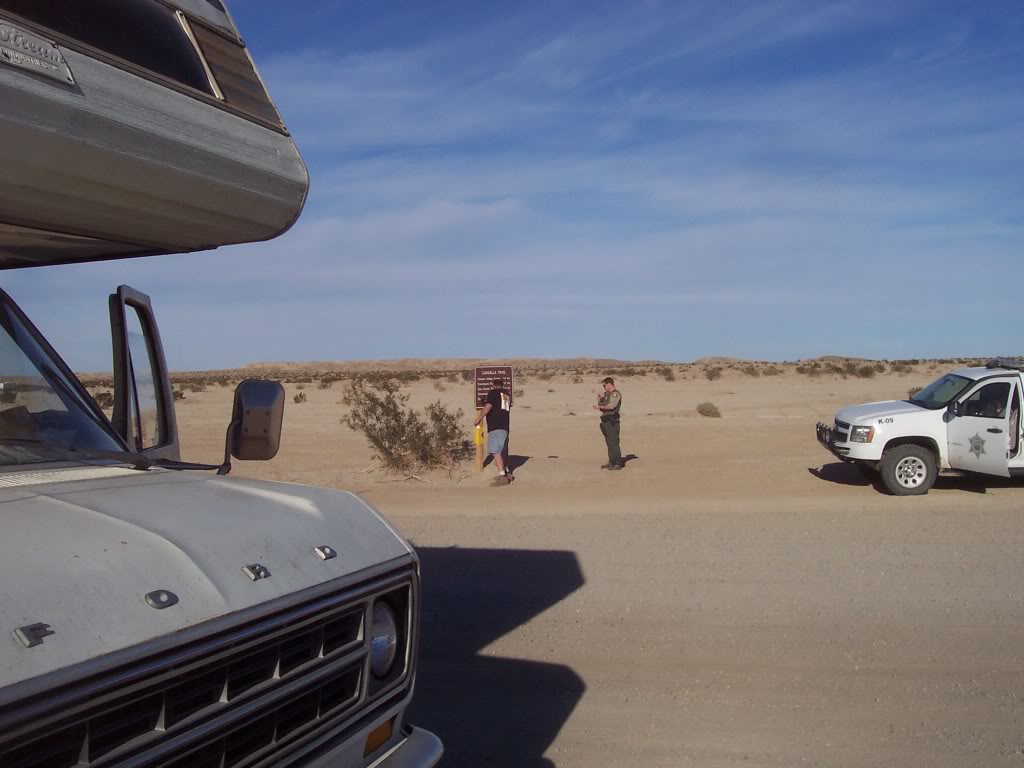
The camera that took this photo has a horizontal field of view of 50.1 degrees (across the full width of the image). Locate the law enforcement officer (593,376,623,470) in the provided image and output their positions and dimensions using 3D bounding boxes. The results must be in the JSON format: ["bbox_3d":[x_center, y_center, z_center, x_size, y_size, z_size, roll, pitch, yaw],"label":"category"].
[{"bbox_3d":[1.832,0.762,21.000,0.470,1.770,0.520,-1,1,-30],"label":"law enforcement officer"}]

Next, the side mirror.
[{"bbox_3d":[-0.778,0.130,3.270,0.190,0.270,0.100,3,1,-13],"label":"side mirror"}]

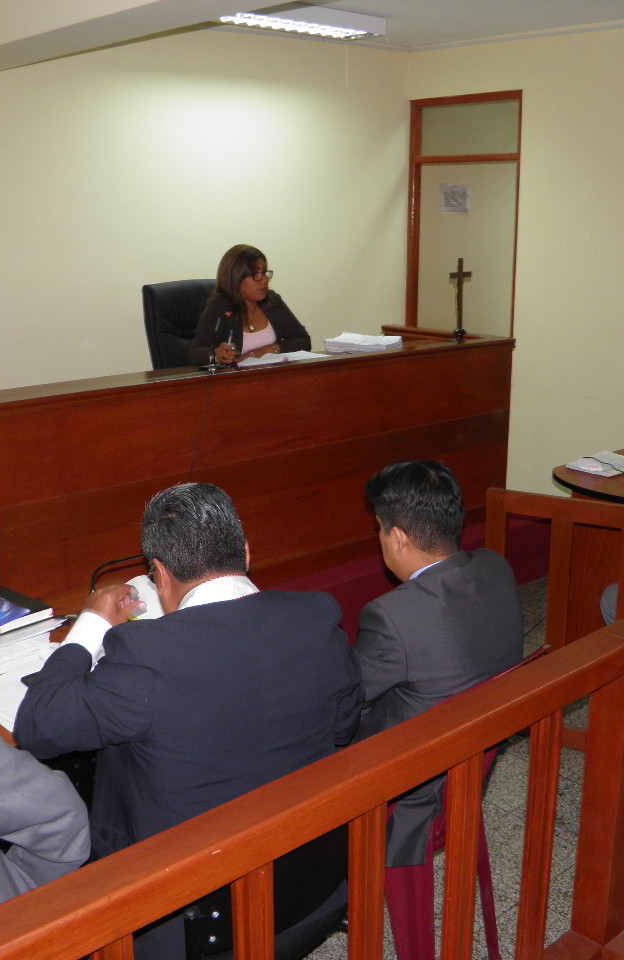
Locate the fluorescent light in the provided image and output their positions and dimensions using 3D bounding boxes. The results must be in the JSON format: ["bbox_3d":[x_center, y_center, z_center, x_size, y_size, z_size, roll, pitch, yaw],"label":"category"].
[{"bbox_3d":[-0.156,-2.389,5.334,1.240,0.085,0.290,-12,19,-40],"label":"fluorescent light"}]

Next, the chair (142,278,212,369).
[{"bbox_3d":[-0.362,-0.297,4.814,0.630,1.220,0.670,-12,19,-40],"label":"chair"}]

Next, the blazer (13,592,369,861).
[{"bbox_3d":[-0.184,0.521,2.128,0.660,0.660,0.500,-11,18,-38],"label":"blazer"}]

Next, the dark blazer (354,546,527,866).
[{"bbox_3d":[0.259,0.473,2.392,0.520,0.700,0.440,-14,20,-42],"label":"dark blazer"}]

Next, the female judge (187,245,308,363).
[{"bbox_3d":[-0.325,-0.356,4.723,0.600,1.370,0.680,-11,18,-37],"label":"female judge"}]

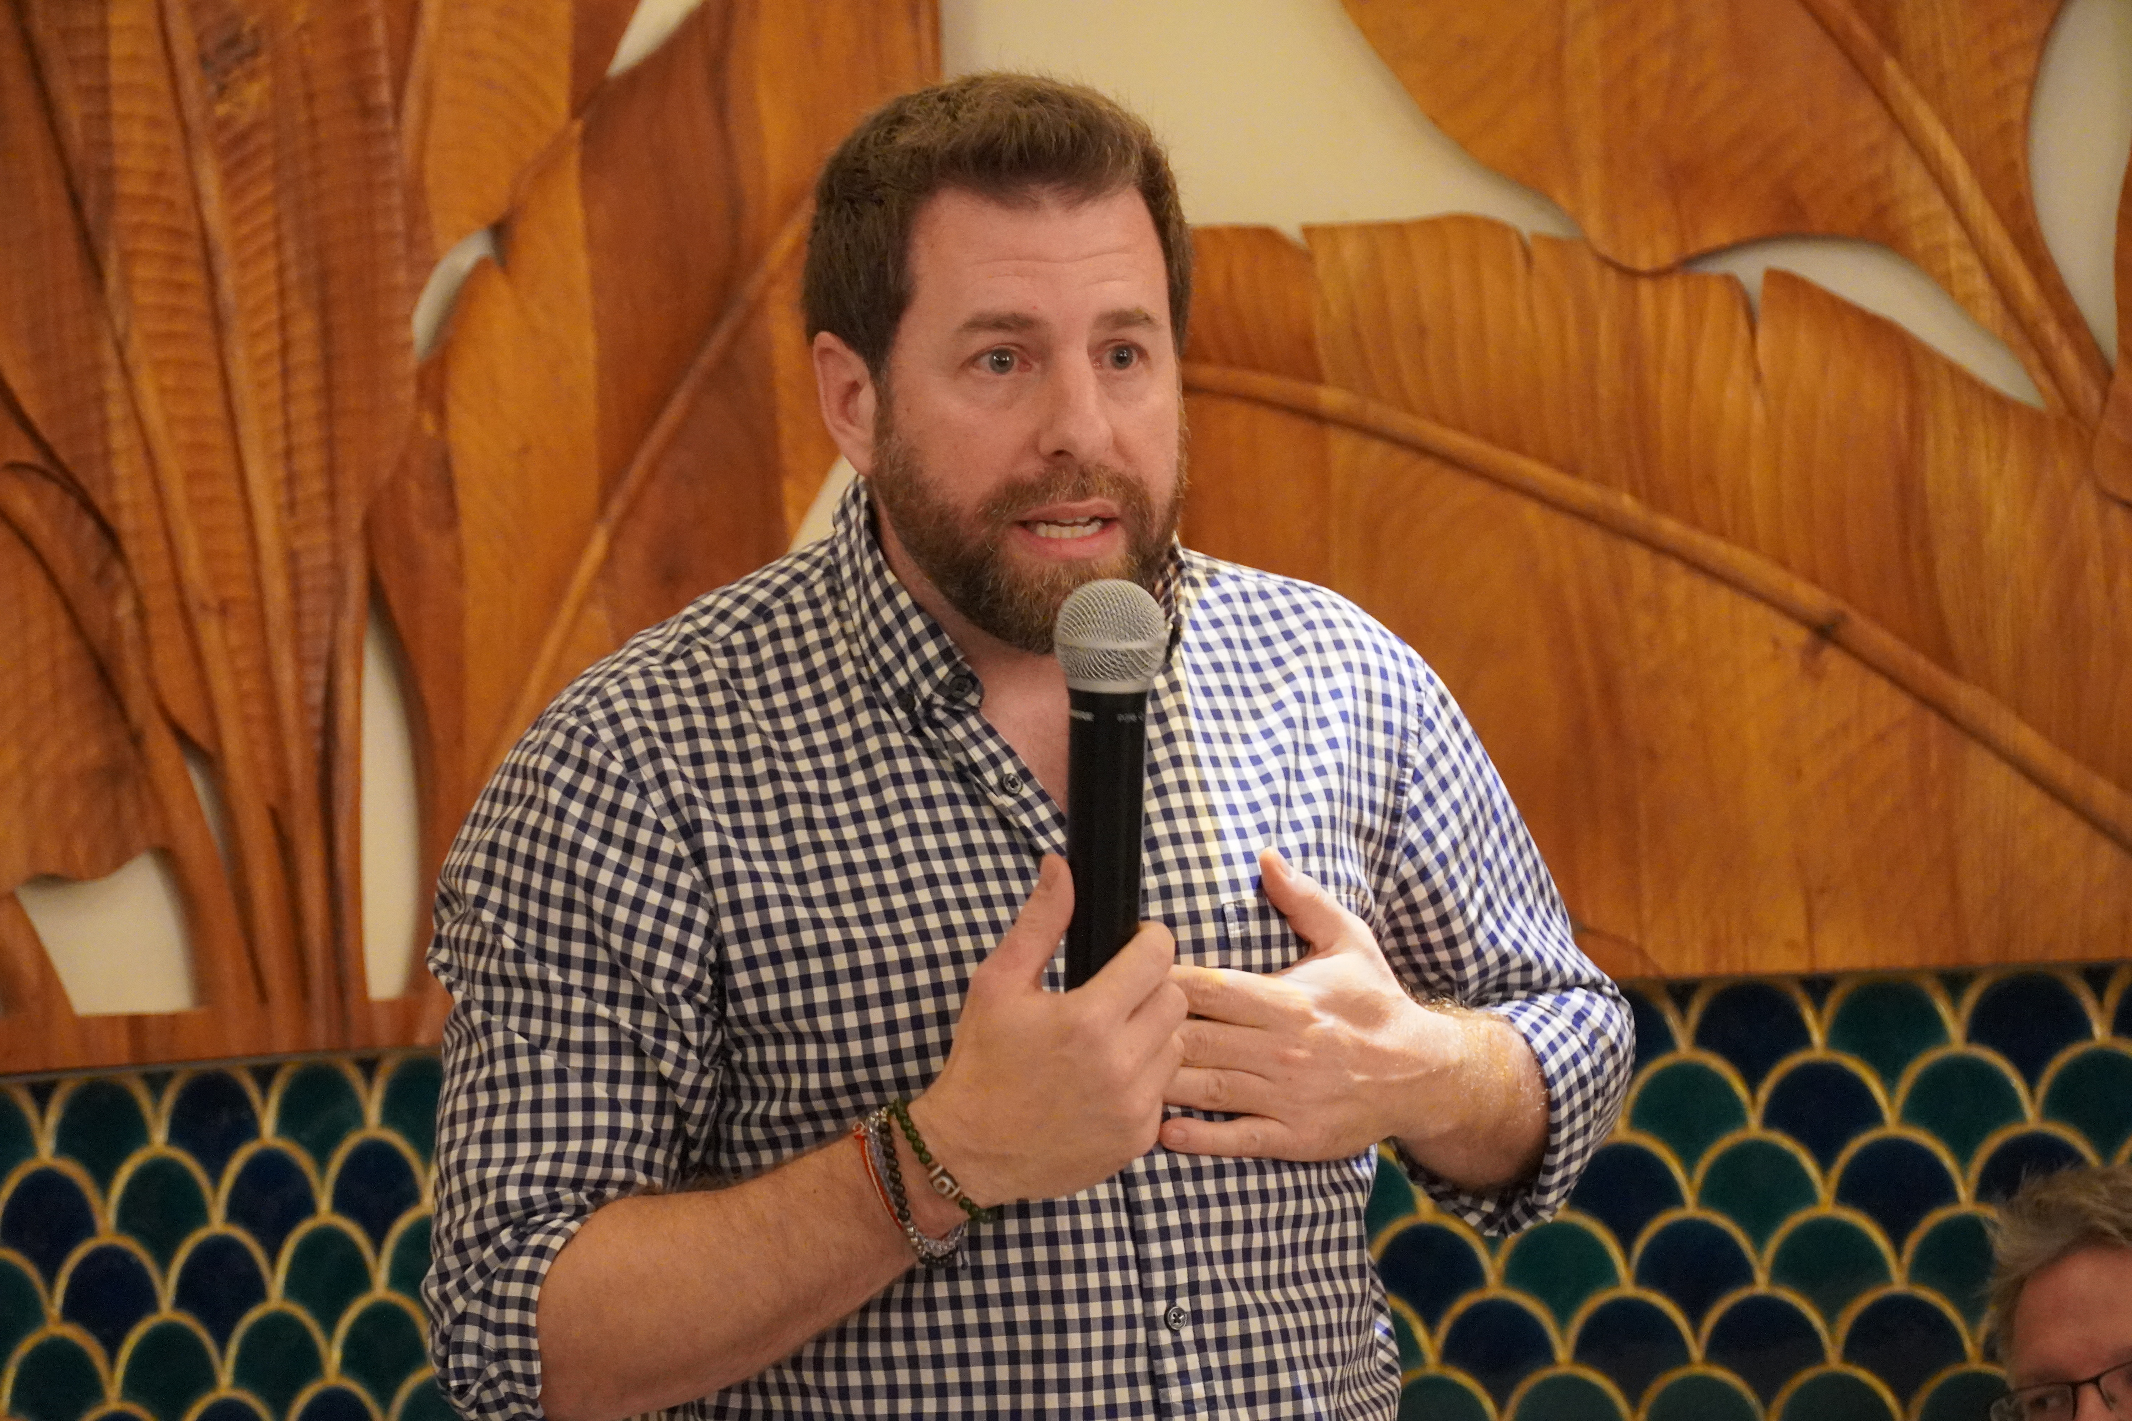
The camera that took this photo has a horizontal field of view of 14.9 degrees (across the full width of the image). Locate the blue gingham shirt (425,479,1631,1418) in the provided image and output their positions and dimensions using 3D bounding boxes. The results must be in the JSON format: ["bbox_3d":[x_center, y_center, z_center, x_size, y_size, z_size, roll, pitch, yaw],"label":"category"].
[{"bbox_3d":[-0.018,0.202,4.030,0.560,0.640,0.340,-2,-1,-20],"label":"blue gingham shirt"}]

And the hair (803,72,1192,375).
[{"bbox_3d":[-0.033,-0.232,3.980,0.180,0.165,0.210,-2,-1,-24],"label":"hair"}]

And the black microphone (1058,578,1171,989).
[{"bbox_3d":[0.018,0.054,3.820,0.052,0.235,0.052,1,9,0],"label":"black microphone"}]

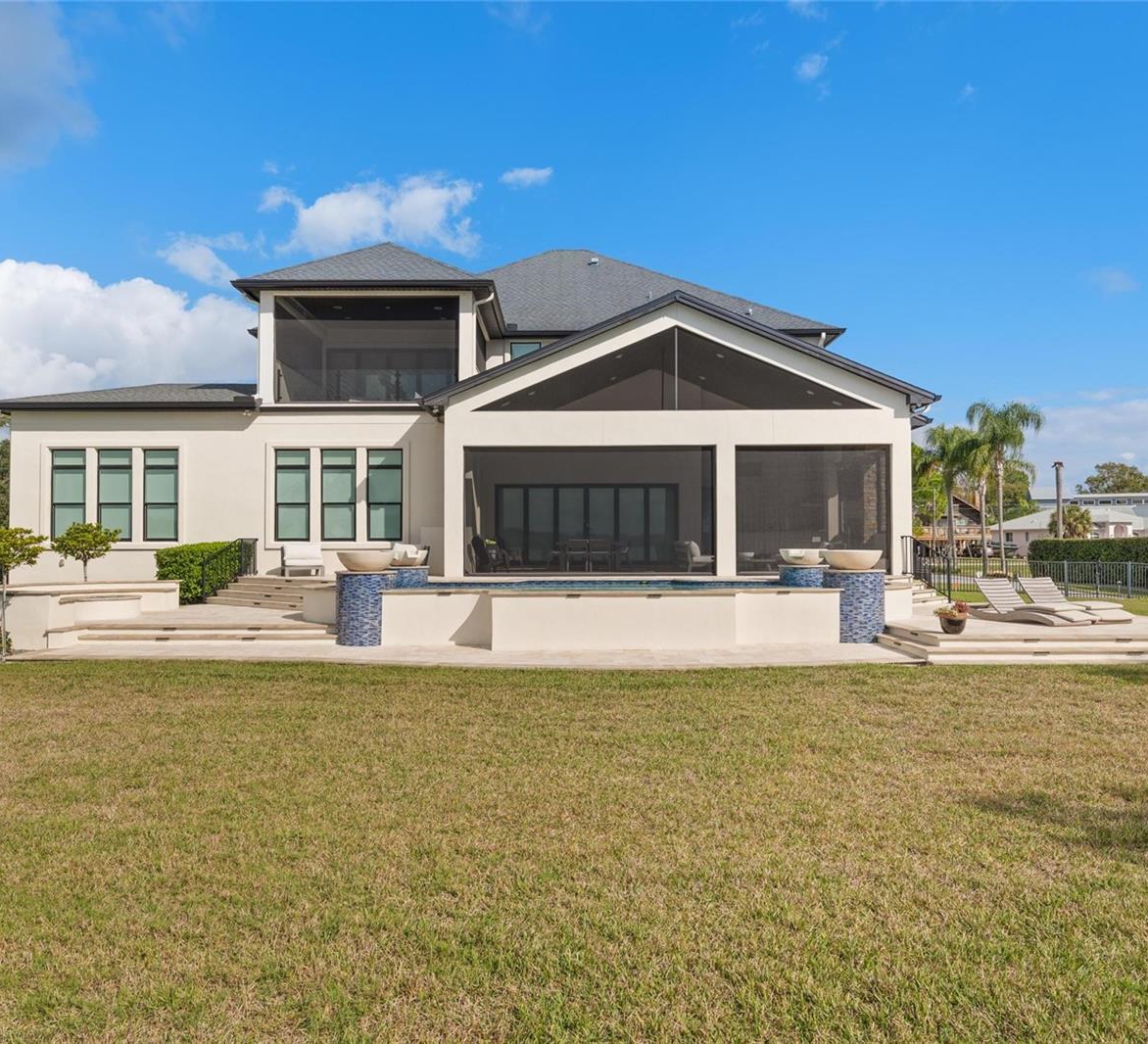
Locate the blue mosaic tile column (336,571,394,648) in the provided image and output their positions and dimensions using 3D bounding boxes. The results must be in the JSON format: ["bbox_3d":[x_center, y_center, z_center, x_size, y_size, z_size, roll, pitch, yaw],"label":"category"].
[{"bbox_3d":[-3.831,1.566,16.021,1.050,1.330,1.050,0,-1,0],"label":"blue mosaic tile column"}]

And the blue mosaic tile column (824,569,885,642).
[{"bbox_3d":[4.942,1.460,15.303,1.070,1.224,1.070,0,-1,0],"label":"blue mosaic tile column"}]

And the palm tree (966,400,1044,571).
[{"bbox_3d":[21.072,-1.642,42.710,3.700,8.500,3.600,0,-1,0],"label":"palm tree"}]

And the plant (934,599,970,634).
[{"bbox_3d":[6.317,1.561,14.492,0.580,0.570,0.550,0,-1,0],"label":"plant"}]

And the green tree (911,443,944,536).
[{"bbox_3d":[26.800,-1.900,70.000,7.000,10.000,7.000,0,-1,0],"label":"green tree"}]

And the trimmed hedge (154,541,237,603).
[{"bbox_3d":[-9.563,1.247,21.996,1.286,1.419,2.057,0,-1,-3],"label":"trimmed hedge"}]

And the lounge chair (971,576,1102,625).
[{"bbox_3d":[8.254,1.402,15.798,0.782,0.786,1.954,0,-1,-24],"label":"lounge chair"}]

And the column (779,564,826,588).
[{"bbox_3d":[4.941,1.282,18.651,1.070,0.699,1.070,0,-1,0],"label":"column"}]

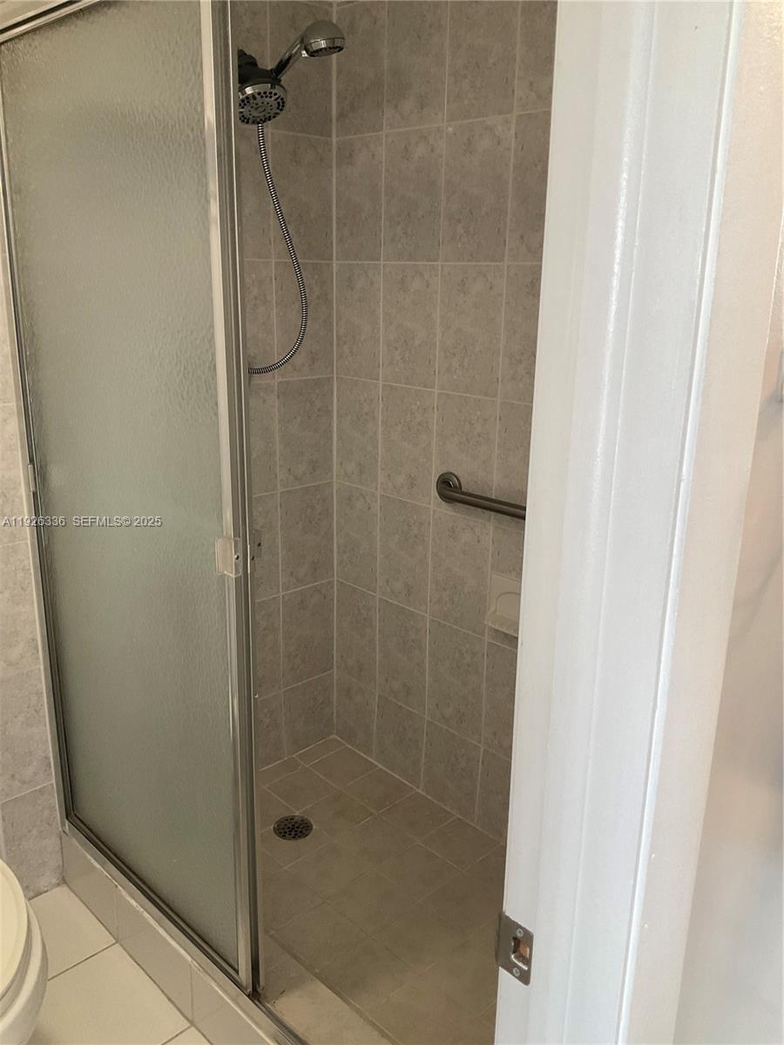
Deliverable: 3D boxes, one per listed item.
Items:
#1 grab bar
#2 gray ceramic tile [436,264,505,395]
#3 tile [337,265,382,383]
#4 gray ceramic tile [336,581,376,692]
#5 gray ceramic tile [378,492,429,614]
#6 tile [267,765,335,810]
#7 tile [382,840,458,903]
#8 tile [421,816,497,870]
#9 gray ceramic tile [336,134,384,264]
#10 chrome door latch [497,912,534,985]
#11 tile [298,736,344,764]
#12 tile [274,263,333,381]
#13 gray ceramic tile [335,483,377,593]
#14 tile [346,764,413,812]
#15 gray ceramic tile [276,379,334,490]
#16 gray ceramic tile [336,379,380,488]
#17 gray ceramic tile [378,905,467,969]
[{"bbox_3d":[0.324,-0.016,1.969,0.075,0.078,0.685,-14,23,-41],"label":"grab bar"},{"bbox_3d":[0.187,-0.453,2.068,0.009,0.301,0.200,-14,22,-42],"label":"gray ceramic tile"},{"bbox_3d":[-0.089,-0.537,2.343,0.010,0.302,0.186,-14,23,-42],"label":"tile"},{"bbox_3d":[-0.104,0.334,2.600,0.010,0.300,0.186,-14,23,-41],"label":"gray ceramic tile"},{"bbox_3d":[0.038,0.086,2.380,0.009,0.301,0.200,-14,22,-42],"label":"gray ceramic tile"},{"bbox_3d":[-0.263,0.787,2.575,0.155,0.010,0.157,-17,25,-41],"label":"tile"},{"bbox_3d":[0.061,0.872,2.177,0.154,0.010,0.154,-14,23,-41],"label":"tile"},{"bbox_3d":[0.181,0.849,2.310,0.151,0.010,0.153,-17,25,-41],"label":"tile"},{"bbox_3d":[-0.084,-0.830,2.256,0.010,0.303,0.187,-14,23,-42],"label":"gray ceramic tile"},{"bbox_3d":[0.105,0.359,0.743,0.008,0.057,0.038,-14,23,-41],"label":"chrome door latch"},{"bbox_3d":[-0.222,0.726,2.754,0.159,0.010,0.053,-17,25,-41],"label":"tile"},{"bbox_3d":[-0.238,-0.551,2.387,0.200,0.307,0.010,-14,22,-42],"label":"tile"},{"bbox_3d":[-0.098,0.043,2.516,0.009,0.301,0.188,-14,22,-42],"label":"gray ceramic tile"},{"bbox_3d":[-0.037,0.777,2.528,0.153,0.009,0.154,-16,24,-41],"label":"tile"},{"bbox_3d":[-0.236,-0.249,2.430,0.198,0.300,0.010,-14,23,-42],"label":"gray ceramic tile"},{"bbox_3d":[-0.095,-0.246,2.430,0.010,0.301,0.185,-14,23,-42],"label":"gray ceramic tile"},{"bbox_3d":[0.066,0.972,2.034,0.155,0.010,0.157,-17,25,-41],"label":"gray ceramic tile"}]

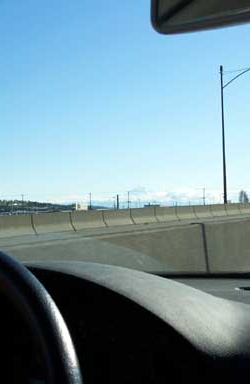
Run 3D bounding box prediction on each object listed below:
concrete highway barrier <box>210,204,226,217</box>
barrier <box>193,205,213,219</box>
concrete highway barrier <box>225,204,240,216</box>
[{"bbox_3d":[7.298,1.395,47.734,0.600,0.840,3.050,-2,-1,31],"label":"concrete highway barrier"},{"bbox_3d":[5.747,1.398,45.107,0.600,0.840,3.050,-2,-1,31],"label":"barrier"},{"bbox_3d":[8.848,1.391,50.360,0.600,0.840,3.050,-2,-1,31],"label":"concrete highway barrier"}]

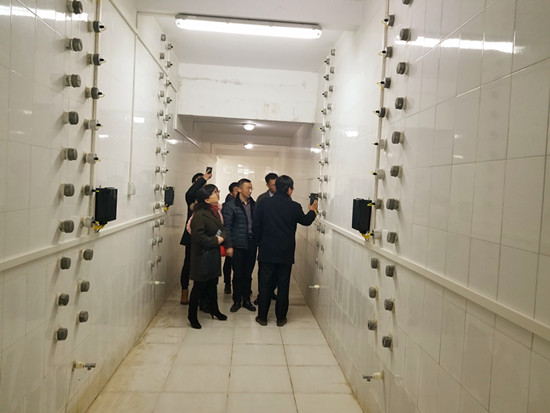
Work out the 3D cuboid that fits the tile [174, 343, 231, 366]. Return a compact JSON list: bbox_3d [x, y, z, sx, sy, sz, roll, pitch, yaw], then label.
[{"bbox_3d":[-0.660,1.397,3.916,0.502,0.010,0.499,3,3,-4],"label":"tile"}]

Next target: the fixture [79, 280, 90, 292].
[{"bbox_3d":[-1.211,0.512,2.631,0.058,0.070,0.070,3,2,-4],"label":"fixture"}]

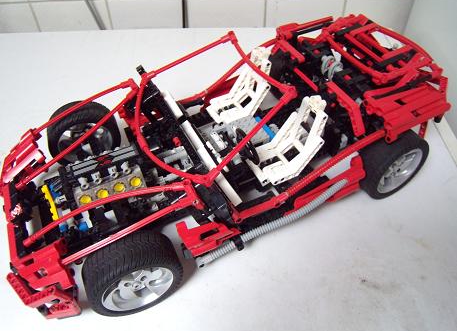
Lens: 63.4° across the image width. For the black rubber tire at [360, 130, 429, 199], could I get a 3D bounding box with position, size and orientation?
[{"bbox_3d":[0.177,-0.003,0.407,0.082,0.082,0.039,-22,50,-18],"label":"black rubber tire"}]

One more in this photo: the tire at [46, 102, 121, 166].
[{"bbox_3d":[-0.175,-0.036,0.452,0.082,0.082,0.039,-20,49,-16],"label":"tire"}]

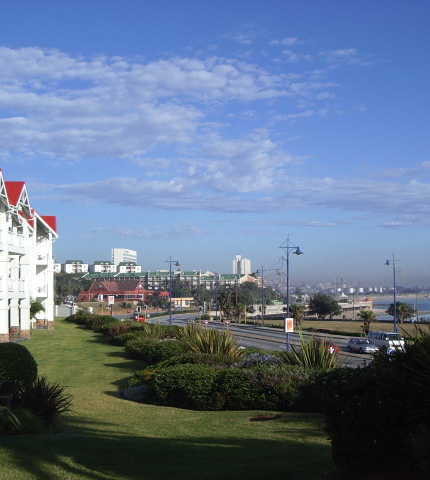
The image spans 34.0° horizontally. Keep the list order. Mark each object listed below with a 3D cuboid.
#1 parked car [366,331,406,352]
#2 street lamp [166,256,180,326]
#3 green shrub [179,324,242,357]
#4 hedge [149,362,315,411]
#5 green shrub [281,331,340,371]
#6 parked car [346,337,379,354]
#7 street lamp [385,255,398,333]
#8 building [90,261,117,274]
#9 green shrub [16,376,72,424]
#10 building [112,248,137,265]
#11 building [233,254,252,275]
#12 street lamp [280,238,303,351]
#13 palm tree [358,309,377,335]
[{"bbox_3d":[17.605,10.489,71.915,1.750,1.900,4.500,1,-4,-15],"label":"parked car"},{"bbox_3d":[-5.858,7.323,98.000,2.200,10.300,0.700,2,-5,-22],"label":"street lamp"},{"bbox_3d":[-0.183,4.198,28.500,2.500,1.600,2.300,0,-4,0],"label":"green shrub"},{"bbox_3d":[0.371,3.050,14.913,3.500,1.000,1.700,0,-4,0],"label":"hedge"},{"bbox_3d":[3.126,3.732,23.000,1.900,1.500,1.800,0,-4,0],"label":"green shrub"},{"bbox_3d":[14.985,10.663,70.899,1.680,1.400,4.300,1,-4,-15],"label":"parked car"},{"bbox_3d":[26.124,7.923,103.698,2.400,11.800,0.800,-1,-5,17],"label":"street lamp"},{"bbox_3d":[-74.573,18.900,469.910,17.500,10.000,12.000,1,-4,-15],"label":"building"},{"bbox_3d":[-4.004,3.769,16.500,1.300,1.150,1.250,0,-4,0],"label":"green shrub"},{"bbox_3d":[-87.800,21.267,681.268,14.000,26.000,38.000,-1,-4,9],"label":"building"},{"bbox_3d":[36.792,38.130,940.000,24.000,37.000,22.000,1,-4,-11],"label":"building"},{"bbox_3d":[7.870,5.603,72.283,2.600,11.700,0.900,1,-5,-17],"label":"street lamp"},{"bbox_3d":[19.969,10.672,92.000,2.600,3.400,2.600,0,-4,0],"label":"palm tree"}]

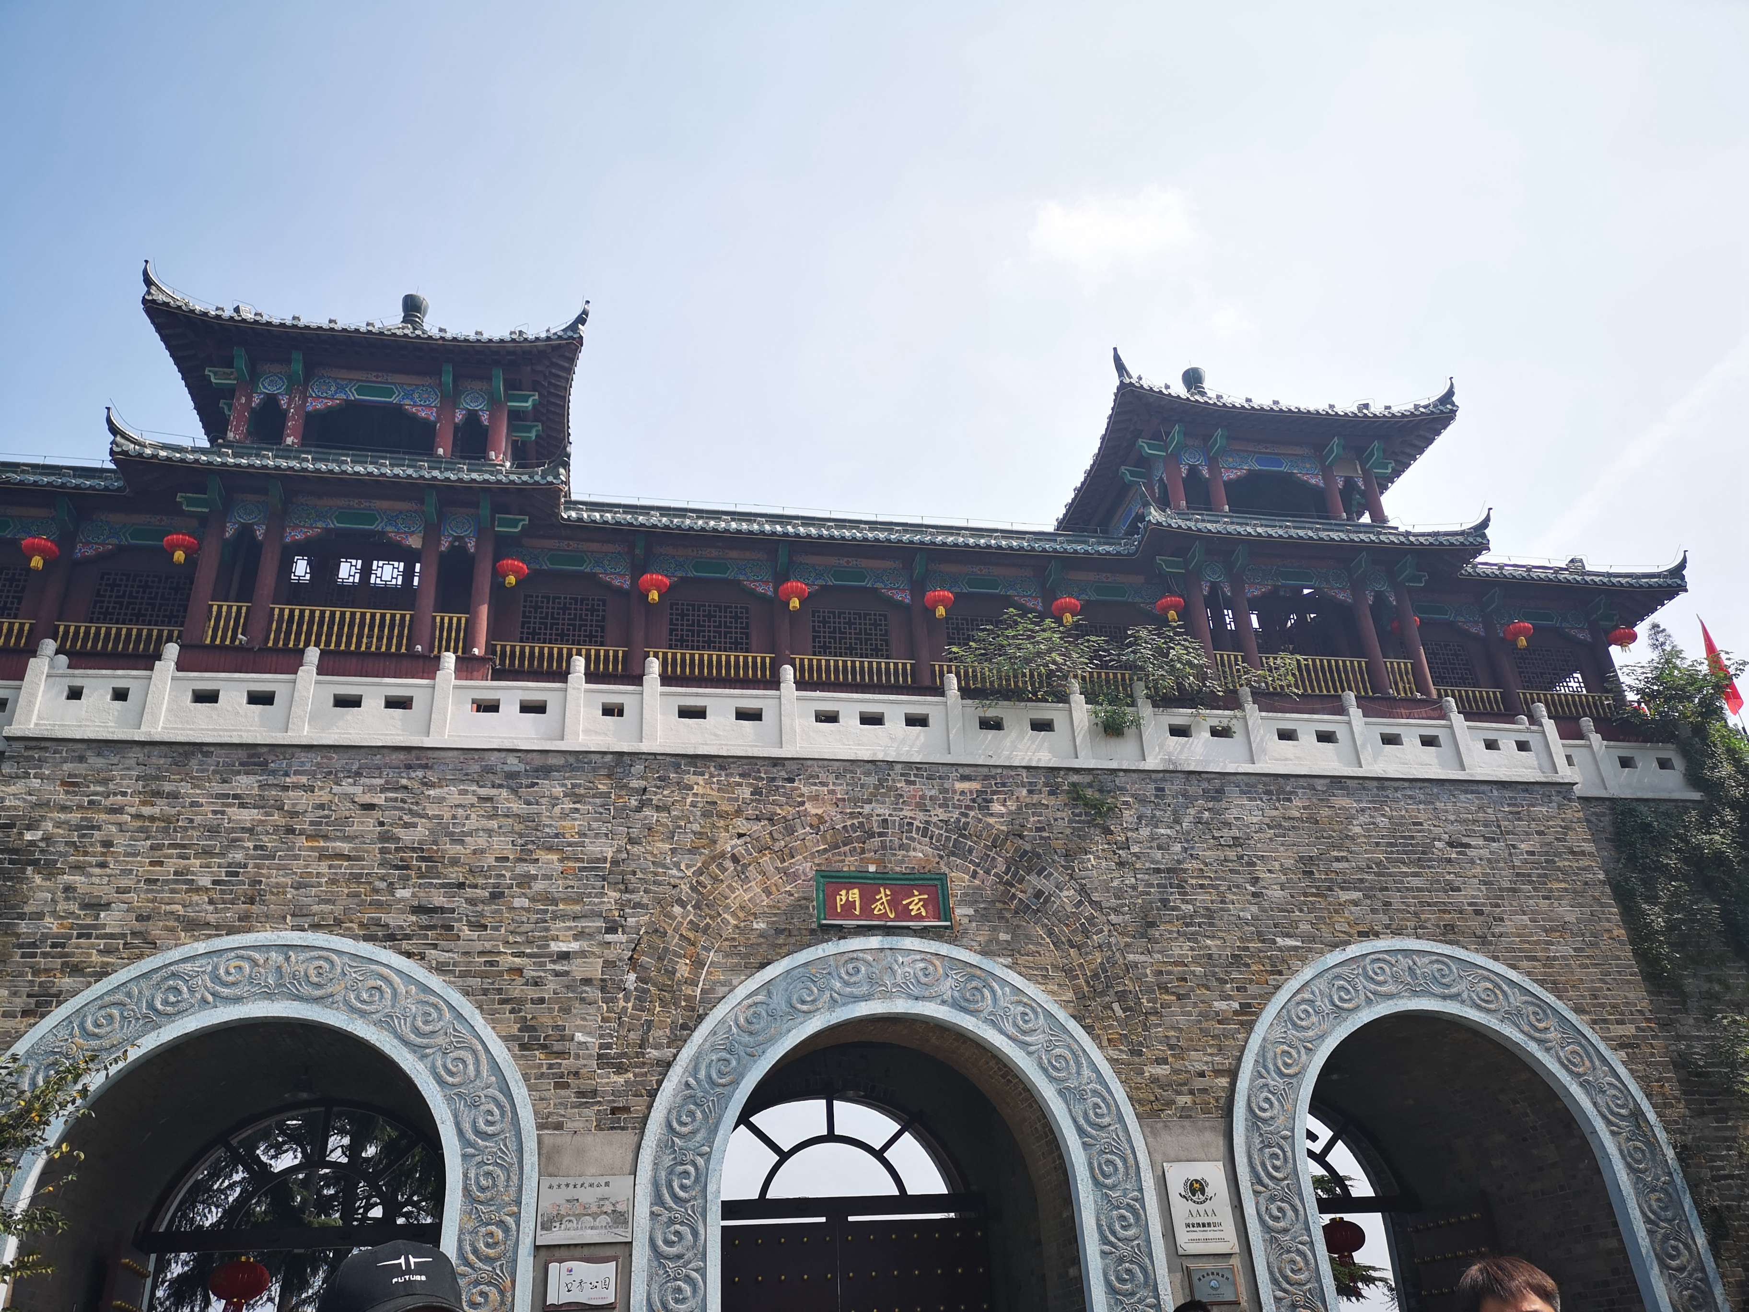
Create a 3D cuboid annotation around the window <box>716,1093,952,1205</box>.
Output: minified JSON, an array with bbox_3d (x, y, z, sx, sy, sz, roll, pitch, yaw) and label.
[{"bbox_3d":[-0.667,8.383,23.249,3.919,1.695,0.150,3,-30,-11],"label":"window"}]

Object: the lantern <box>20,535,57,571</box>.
[{"bbox_3d":[-12.707,-1.557,20.780,0.490,0.410,0.490,3,-30,-11],"label":"lantern"}]

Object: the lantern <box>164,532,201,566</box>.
[{"bbox_3d":[-10.802,-1.658,21.257,0.490,0.410,0.490,3,-30,-11],"label":"lantern"}]

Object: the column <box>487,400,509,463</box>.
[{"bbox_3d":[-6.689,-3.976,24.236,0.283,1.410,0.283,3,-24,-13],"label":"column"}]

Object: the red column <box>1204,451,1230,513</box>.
[{"bbox_3d":[6.879,-3.446,27.316,0.283,1.454,0.283,3,-24,-13],"label":"red column"}]

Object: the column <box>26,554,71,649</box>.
[{"bbox_3d":[-12.746,-0.895,21.166,0.265,2.104,0.265,3,-30,-11],"label":"column"}]

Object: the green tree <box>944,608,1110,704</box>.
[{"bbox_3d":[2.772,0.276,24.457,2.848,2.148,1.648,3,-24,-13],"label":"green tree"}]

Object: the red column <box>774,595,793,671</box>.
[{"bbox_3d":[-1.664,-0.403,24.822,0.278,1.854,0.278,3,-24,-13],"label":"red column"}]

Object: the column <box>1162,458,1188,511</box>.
[{"bbox_3d":[5.986,-3.386,27.072,0.283,1.376,0.283,3,-24,-13],"label":"column"}]

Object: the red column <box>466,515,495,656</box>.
[{"bbox_3d":[-6.312,-1.127,21.935,0.265,2.615,0.265,3,-30,-11],"label":"red column"}]

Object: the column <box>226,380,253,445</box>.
[{"bbox_3d":[-10.512,-4.063,22.676,0.265,1.356,0.265,3,-30,-11],"label":"column"}]

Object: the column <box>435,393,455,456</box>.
[{"bbox_3d":[-7.330,-3.915,23.294,0.265,1.356,0.265,3,-30,-11],"label":"column"}]

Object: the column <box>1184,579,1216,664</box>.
[{"bbox_3d":[5.834,-0.530,24.274,0.265,2.538,0.265,3,-30,-11],"label":"column"}]

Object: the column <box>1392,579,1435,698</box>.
[{"bbox_3d":[10.518,-0.345,26.526,0.299,2.451,0.299,3,-24,-13],"label":"column"}]

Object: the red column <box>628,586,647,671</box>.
[{"bbox_3d":[-4.213,-0.520,24.252,0.278,1.854,0.278,3,-24,-13],"label":"red column"}]

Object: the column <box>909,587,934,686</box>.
[{"bbox_3d":[0.879,-0.371,25.429,0.278,2.039,0.278,3,-24,-13],"label":"column"}]

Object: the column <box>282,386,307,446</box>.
[{"bbox_3d":[-9.970,-4.111,23.495,0.283,1.315,0.283,3,-24,-13],"label":"column"}]

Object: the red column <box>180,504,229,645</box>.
[{"bbox_3d":[-10.337,-1.313,21.153,0.265,2.615,0.265,3,-30,-11],"label":"red column"}]

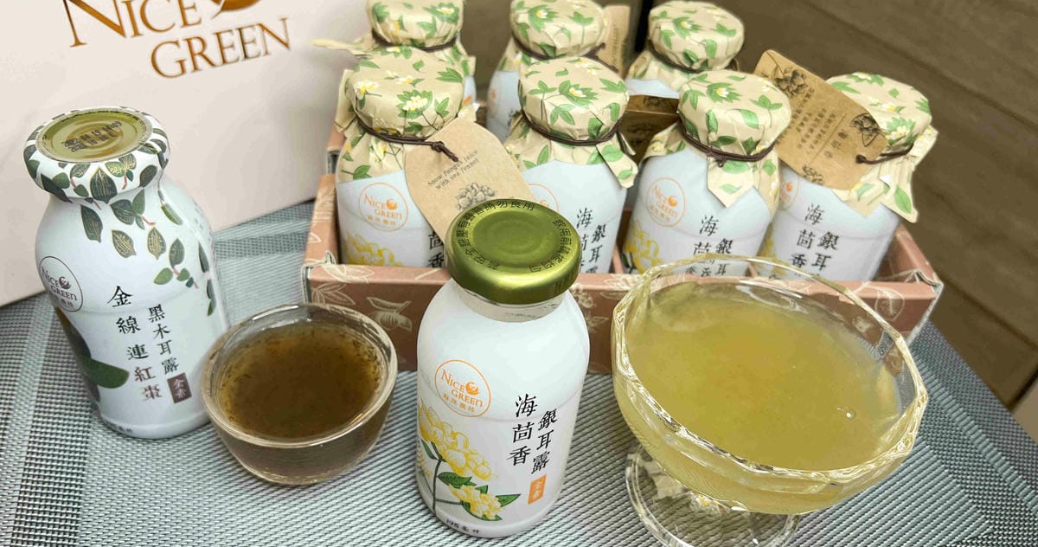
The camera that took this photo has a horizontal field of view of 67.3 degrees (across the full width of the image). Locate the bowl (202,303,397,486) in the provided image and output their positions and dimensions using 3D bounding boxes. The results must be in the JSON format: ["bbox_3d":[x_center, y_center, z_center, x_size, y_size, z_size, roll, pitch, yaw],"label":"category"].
[{"bbox_3d":[-0.087,0.051,0.318,0.073,0.038,0.073,1,42,-6],"label":"bowl"}]

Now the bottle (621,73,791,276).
[{"bbox_3d":[0.081,-0.024,0.349,0.062,0.129,0.062,19,43,14],"label":"bottle"}]

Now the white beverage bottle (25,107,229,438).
[{"bbox_3d":[-0.144,0.002,0.295,0.059,0.125,0.059,-17,46,-25],"label":"white beverage bottle"}]

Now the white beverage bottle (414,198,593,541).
[{"bbox_3d":[-0.006,0.035,0.274,0.059,0.125,0.059,6,41,-1],"label":"white beverage bottle"}]

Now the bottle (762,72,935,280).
[{"bbox_3d":[0.141,-0.025,0.358,0.062,0.129,0.062,-20,48,-27],"label":"bottle"}]

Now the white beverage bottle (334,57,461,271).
[{"bbox_3d":[-0.049,-0.030,0.338,0.062,0.126,0.062,2,41,-5],"label":"white beverage bottle"}]

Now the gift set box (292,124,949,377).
[{"bbox_3d":[0.043,-0.024,0.402,0.278,0.056,0.148,1,42,-6],"label":"gift set box"}]

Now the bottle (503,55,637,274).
[{"bbox_3d":[0.017,-0.030,0.351,0.062,0.126,0.062,2,41,-5],"label":"bottle"}]

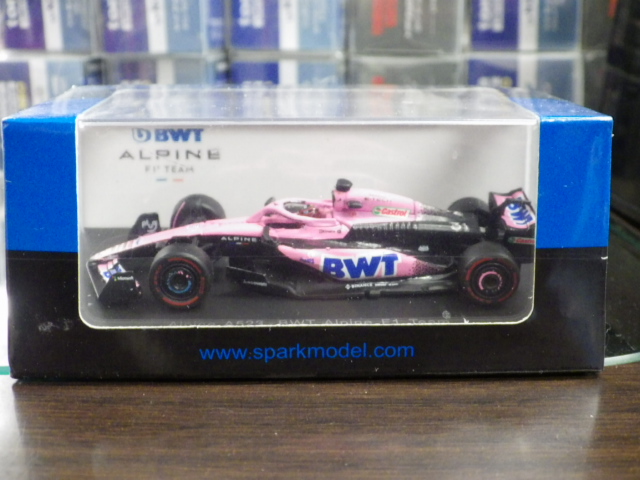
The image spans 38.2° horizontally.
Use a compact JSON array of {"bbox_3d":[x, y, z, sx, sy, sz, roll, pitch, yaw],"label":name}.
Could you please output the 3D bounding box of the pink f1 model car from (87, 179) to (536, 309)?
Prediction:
[{"bbox_3d":[-0.002,-0.002,0.181,0.087,0.018,0.031,0,21,-1],"label":"pink f1 model car"}]

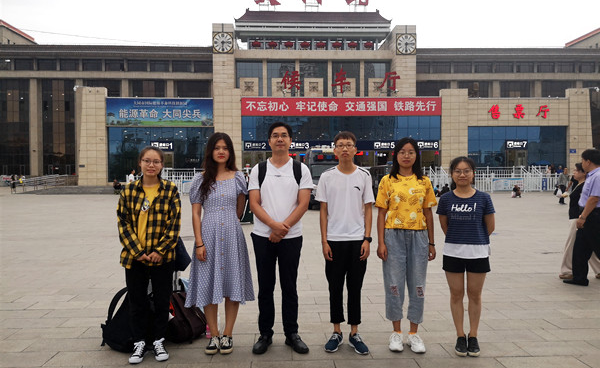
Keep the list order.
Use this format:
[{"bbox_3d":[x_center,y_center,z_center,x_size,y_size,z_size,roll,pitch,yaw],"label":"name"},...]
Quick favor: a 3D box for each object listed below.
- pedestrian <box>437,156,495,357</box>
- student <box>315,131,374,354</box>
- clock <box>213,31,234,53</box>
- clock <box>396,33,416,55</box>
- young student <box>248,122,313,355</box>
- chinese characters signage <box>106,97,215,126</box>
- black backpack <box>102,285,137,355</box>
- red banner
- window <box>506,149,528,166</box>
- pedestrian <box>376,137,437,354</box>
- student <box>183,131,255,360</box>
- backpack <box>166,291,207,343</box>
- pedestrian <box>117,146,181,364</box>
[{"bbox_3d":[1.293,0.538,3.645,0.450,1.515,0.300,0,1,14],"label":"pedestrian"},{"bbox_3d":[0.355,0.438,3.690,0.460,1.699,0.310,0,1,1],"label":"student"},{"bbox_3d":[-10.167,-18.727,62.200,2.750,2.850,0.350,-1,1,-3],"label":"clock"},{"bbox_3d":[14.477,-18.942,63.500,2.750,2.850,0.350,-1,1,-3],"label":"clock"},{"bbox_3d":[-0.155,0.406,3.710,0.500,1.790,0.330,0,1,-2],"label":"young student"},{"bbox_3d":[-12.882,-6.569,43.000,9.800,2.570,0.200,-1,1,-3],"label":"chinese characters signage"},{"bbox_3d":[-1.400,1.080,3.790,0.300,0.460,0.300,0,1,21],"label":"black backpack"},{"bbox_3d":[4.345,-8.093,49.000,21.150,1.930,0.200,0,1,-2],"label":"red banner"},{"bbox_3d":[23.184,-2.671,50.000,2.200,2.050,0.300,0,1,-2],"label":"window"},{"bbox_3d":[0.842,0.459,3.700,0.480,1.649,0.310,0,1,3],"label":"pedestrian"},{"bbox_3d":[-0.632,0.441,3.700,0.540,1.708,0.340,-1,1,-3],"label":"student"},{"bbox_3d":[-0.992,1.094,4.020,0.270,0.400,0.320,0,1,45],"label":"backpack"},{"bbox_3d":[-1.145,0.507,3.560,0.480,1.597,0.320,0,1,-16],"label":"pedestrian"}]

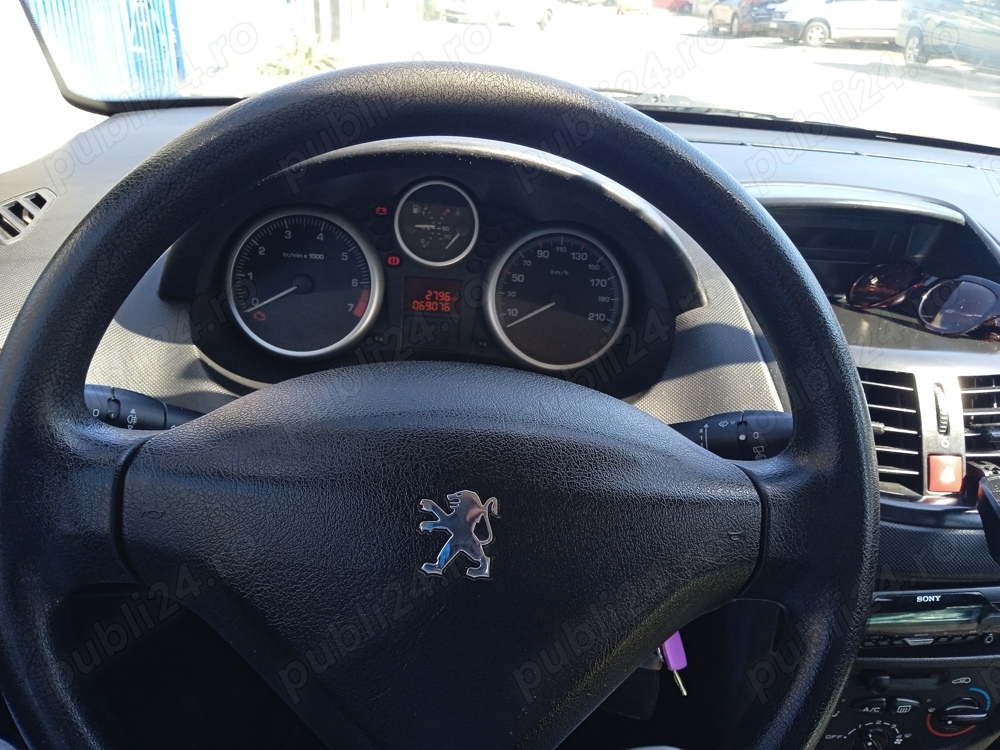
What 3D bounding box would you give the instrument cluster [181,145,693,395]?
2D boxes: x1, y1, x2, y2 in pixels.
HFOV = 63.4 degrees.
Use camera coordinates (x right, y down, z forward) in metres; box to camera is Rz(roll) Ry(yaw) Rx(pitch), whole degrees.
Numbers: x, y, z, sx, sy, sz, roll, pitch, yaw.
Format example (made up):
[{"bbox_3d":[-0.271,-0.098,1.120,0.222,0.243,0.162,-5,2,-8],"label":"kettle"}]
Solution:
[{"bbox_3d":[-0.044,-0.069,0.545,0.322,0.162,0.120,1,11,-5],"label":"instrument cluster"}]

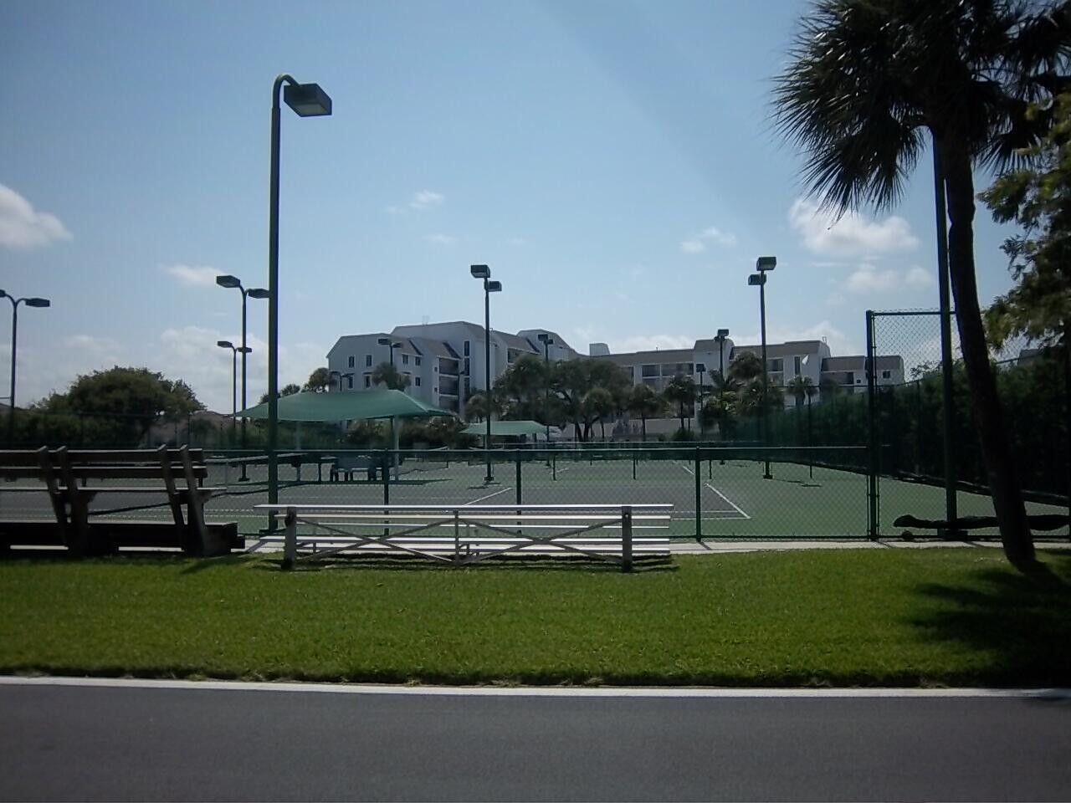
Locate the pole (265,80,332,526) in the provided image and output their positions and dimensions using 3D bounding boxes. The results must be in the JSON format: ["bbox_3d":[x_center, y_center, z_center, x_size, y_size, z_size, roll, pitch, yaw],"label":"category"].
[{"bbox_3d":[-3.835,-1.583,13.808,0.550,7.150,1.600,-1,-3,8],"label":"pole"}]

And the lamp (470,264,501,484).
[{"bbox_3d":[-1.605,-0.866,29.535,0.550,7.120,2.900,-1,-3,8],"label":"lamp"}]

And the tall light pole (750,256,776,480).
[{"bbox_3d":[7.504,-1.030,28.333,0.550,7.120,2.900,-1,-3,8],"label":"tall light pole"}]

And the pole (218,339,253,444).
[{"bbox_3d":[-17.216,0.244,49.532,0.550,7.120,2.900,-1,-3,8],"label":"pole"}]

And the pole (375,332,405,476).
[{"bbox_3d":[-7.881,0.058,47.897,0.550,7.120,2.900,-1,-3,8],"label":"pole"}]

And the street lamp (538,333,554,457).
[{"bbox_3d":[0.650,-0.114,46.368,0.550,7.120,2.900,-1,-3,8],"label":"street lamp"}]

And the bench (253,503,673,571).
[{"bbox_3d":[-0.767,1.496,9.961,4.570,0.700,1.550,-1,-3,8],"label":"bench"}]

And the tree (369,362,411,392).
[{"bbox_3d":[-12.787,0.843,76.383,3.500,8.300,3.500,-1,-3,8],"label":"tree"}]

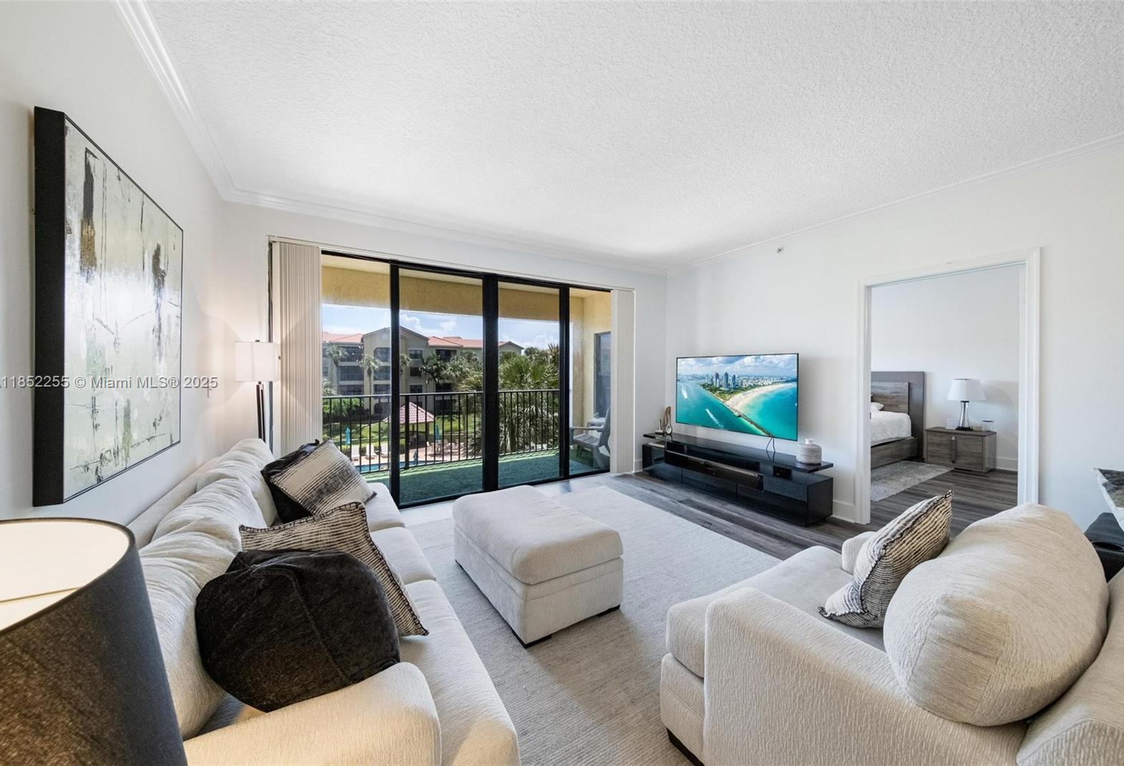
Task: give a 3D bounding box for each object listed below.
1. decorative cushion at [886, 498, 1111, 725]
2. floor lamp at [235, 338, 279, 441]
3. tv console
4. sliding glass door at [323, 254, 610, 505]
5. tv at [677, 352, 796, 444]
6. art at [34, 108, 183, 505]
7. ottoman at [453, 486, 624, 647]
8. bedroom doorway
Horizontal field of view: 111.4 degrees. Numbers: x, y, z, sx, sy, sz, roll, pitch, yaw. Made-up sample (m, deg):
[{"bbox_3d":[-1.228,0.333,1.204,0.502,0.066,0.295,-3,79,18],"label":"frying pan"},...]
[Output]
[{"bbox_3d":[1.180,0.599,1.043,0.740,0.480,0.290,-1,18,-31],"label":"decorative cushion"},{"bbox_3d":[-2.152,0.464,2.706,0.260,1.540,0.260,-1,2,-31],"label":"floor lamp"},{"bbox_3d":[1.714,0.943,4.141,0.460,0.470,1.980,-1,2,-31],"label":"tv console"},{"bbox_3d":[-0.745,-0.005,4.196,3.300,2.360,0.130,-1,2,-31],"label":"sliding glass door"},{"bbox_3d":[1.869,0.115,4.270,0.060,0.830,1.480,-1,2,-31],"label":"tv"},{"bbox_3d":[-1.618,-0.216,1.431,0.050,1.040,0.970,-1,2,-31],"label":"art"},{"bbox_3d":[-0.198,1.010,2.418,0.650,0.470,1.070,-1,2,-31],"label":"ottoman"},{"bbox_3d":[2.855,0.176,2.905,0.140,2.100,0.980,-1,2,-31],"label":"bedroom doorway"}]

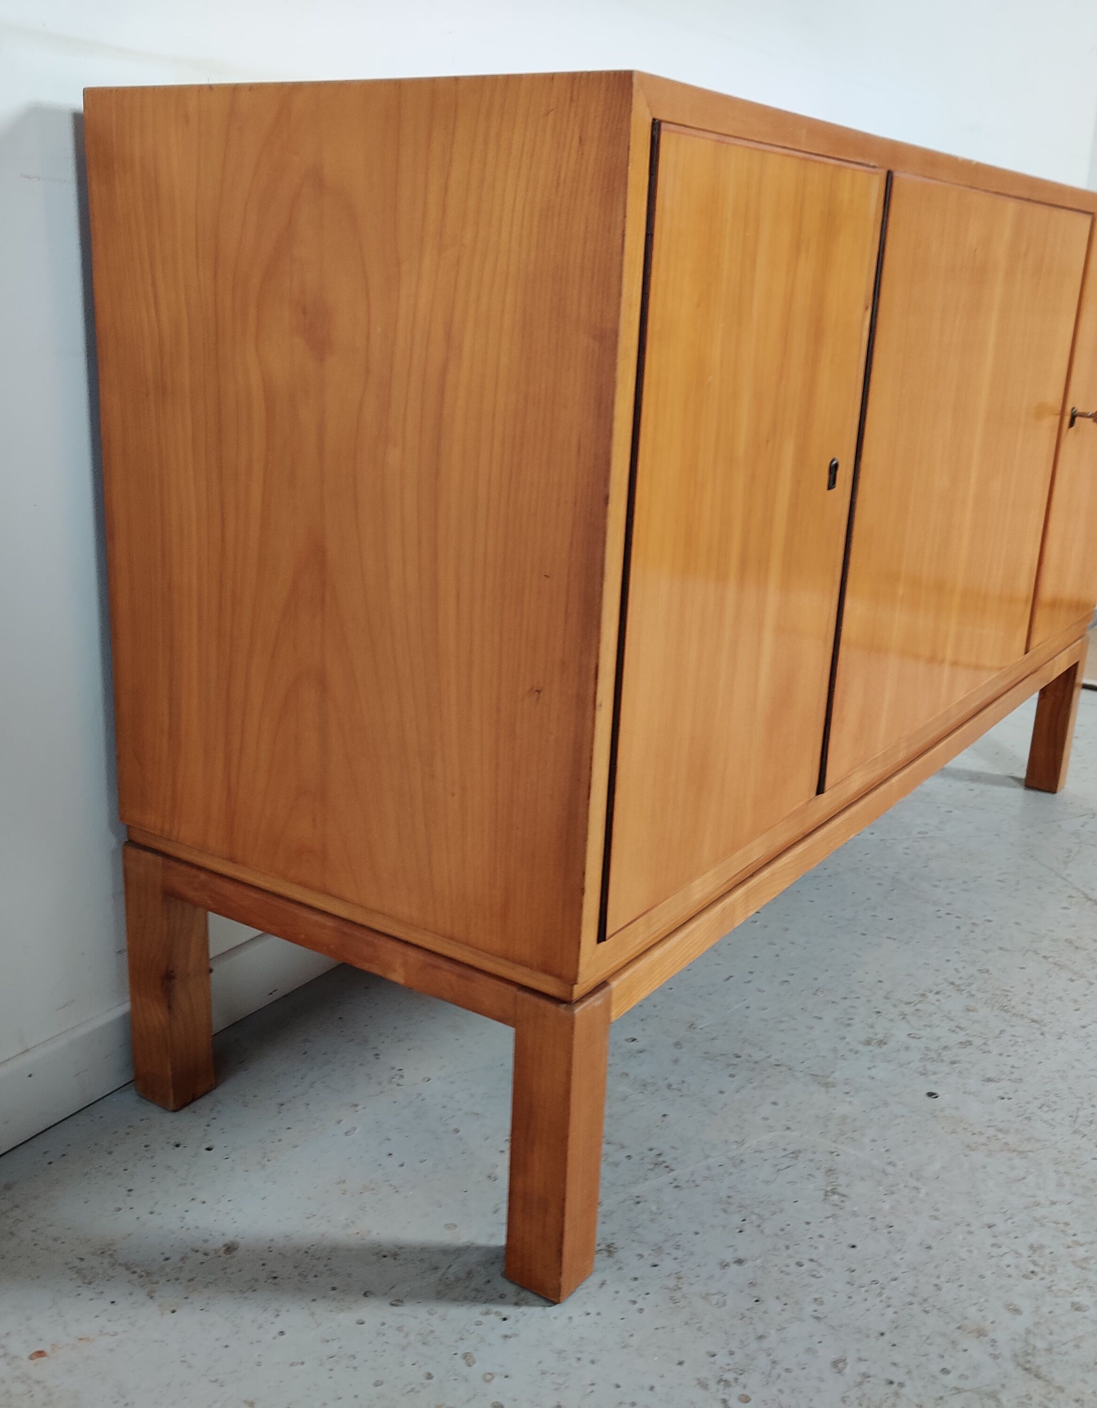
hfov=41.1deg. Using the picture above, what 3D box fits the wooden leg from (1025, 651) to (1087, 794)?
[{"bbox_3d":[0.708,0.011,2.036,0.046,0.225,0.046,13,20,31],"label":"wooden leg"}]

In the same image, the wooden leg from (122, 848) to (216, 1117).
[{"bbox_3d":[-0.311,0.220,1.204,0.046,0.225,0.046,13,20,31],"label":"wooden leg"}]

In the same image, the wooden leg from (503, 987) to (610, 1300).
[{"bbox_3d":[0.007,0.296,1.008,0.046,0.225,0.046,13,20,31],"label":"wooden leg"}]

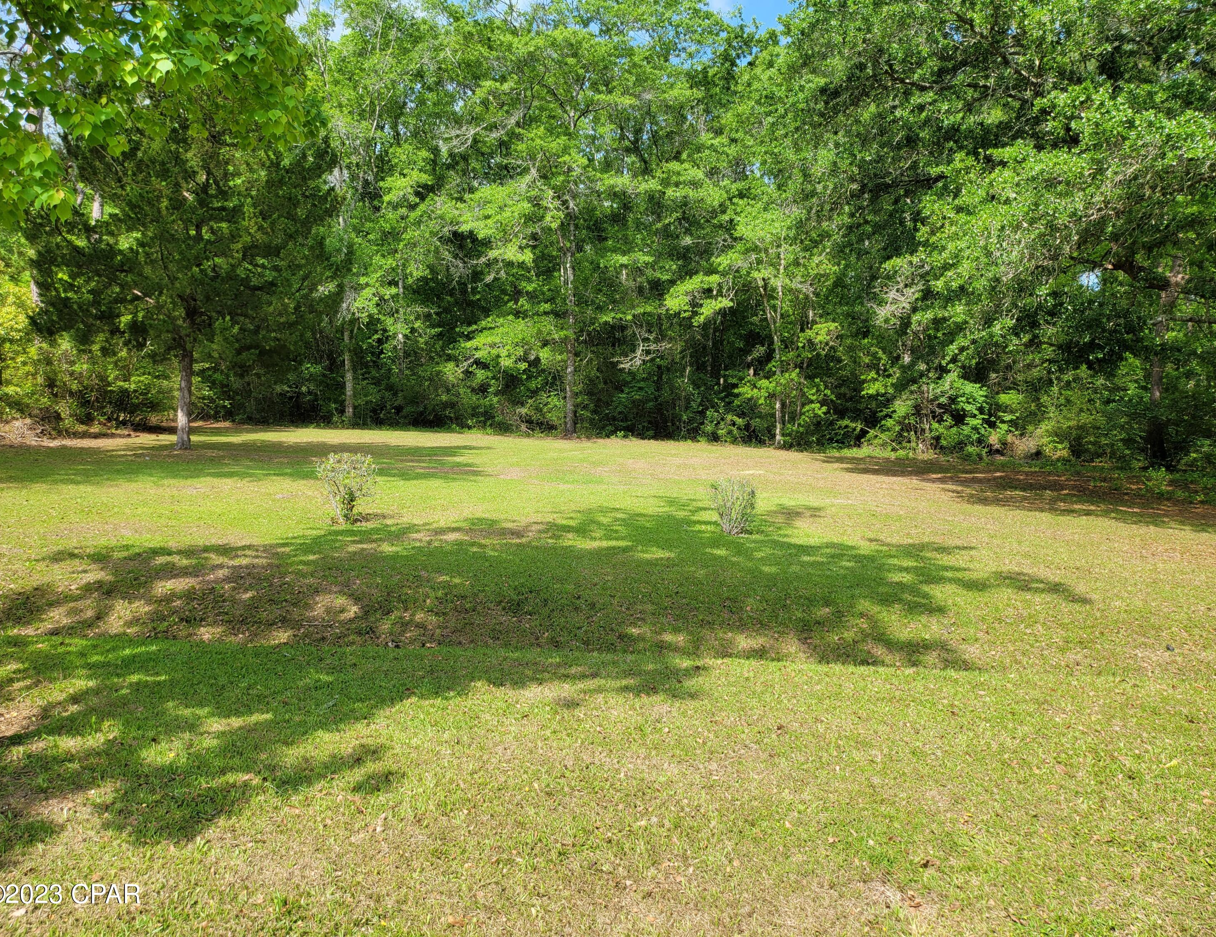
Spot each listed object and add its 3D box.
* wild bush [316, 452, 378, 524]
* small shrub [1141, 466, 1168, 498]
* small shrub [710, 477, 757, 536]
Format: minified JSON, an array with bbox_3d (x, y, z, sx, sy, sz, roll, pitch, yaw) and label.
[{"bbox_3d":[-3.506,0.262,12.600,0.839,0.928,0.797,1,4,0],"label":"wild bush"},{"bbox_3d":[10.786,0.269,18.500,0.539,0.616,0.539,1,4,0],"label":"small shrub"},{"bbox_3d":[1.604,0.481,12.000,0.599,0.726,0.569,1,4,0],"label":"small shrub"}]

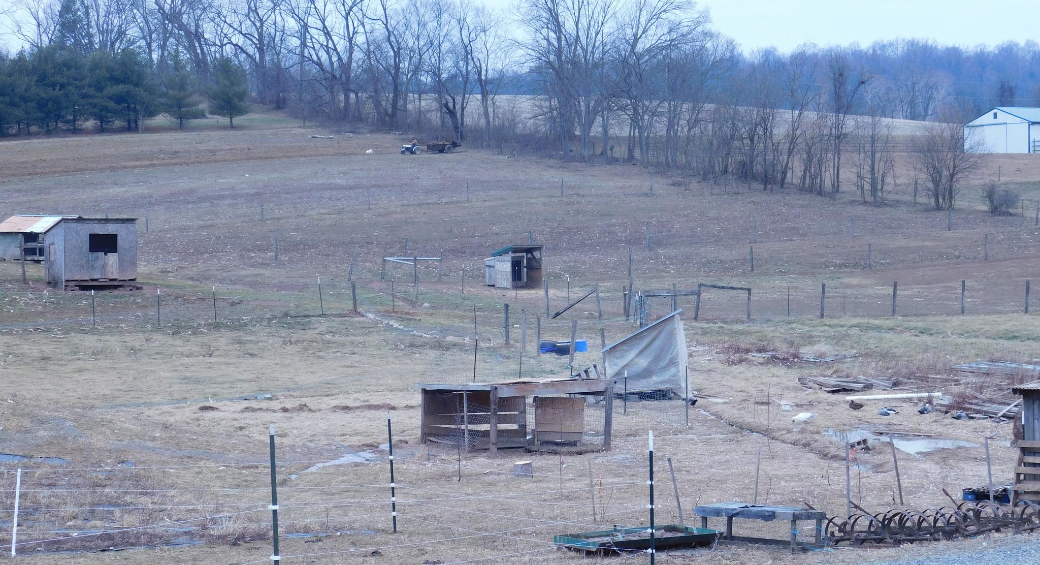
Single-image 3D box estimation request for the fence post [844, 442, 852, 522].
[{"bbox_3d":[4.172,2.529,25.200,0.055,1.030,0.055,-2,1,0],"label":"fence post"}]

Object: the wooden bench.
[{"bbox_3d":[2.647,2.697,21.900,1.250,0.460,0.680,1,1,29],"label":"wooden bench"}]

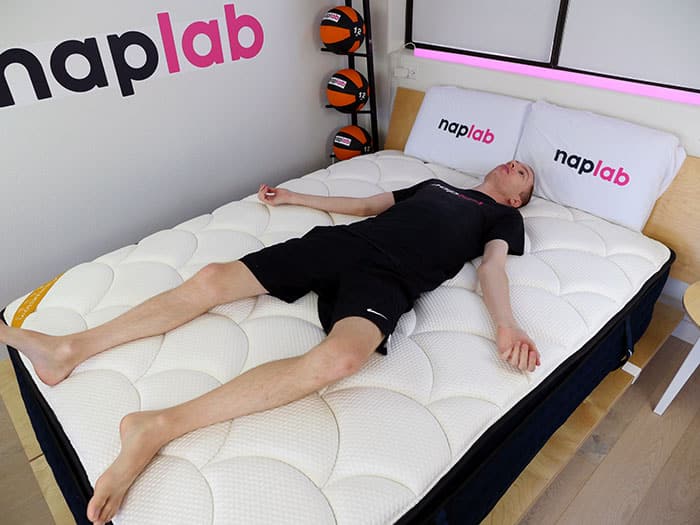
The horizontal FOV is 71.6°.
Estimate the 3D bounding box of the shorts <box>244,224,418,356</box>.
[{"bbox_3d":[-0.040,0.044,1.644,0.460,0.200,0.600,-26,40,-31],"label":"shorts"}]

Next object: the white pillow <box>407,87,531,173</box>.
[{"bbox_3d":[0.575,-0.651,2.474,0.150,0.410,0.670,-11,32,-43],"label":"white pillow"}]

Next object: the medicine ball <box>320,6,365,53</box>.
[{"bbox_3d":[-0.035,-1.221,2.563,0.235,0.235,0.235,-1,34,1],"label":"medicine ball"}]

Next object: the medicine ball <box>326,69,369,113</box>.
[{"bbox_3d":[-0.008,-0.964,2.733,0.235,0.235,0.235,-1,34,1],"label":"medicine ball"}]

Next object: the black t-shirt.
[{"bbox_3d":[0.300,-0.136,1.878,0.660,0.220,0.610,-26,40,-31],"label":"black t-shirt"}]

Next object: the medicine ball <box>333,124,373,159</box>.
[{"bbox_3d":[0.022,-0.699,2.912,0.235,0.235,0.235,-1,34,1],"label":"medicine ball"}]

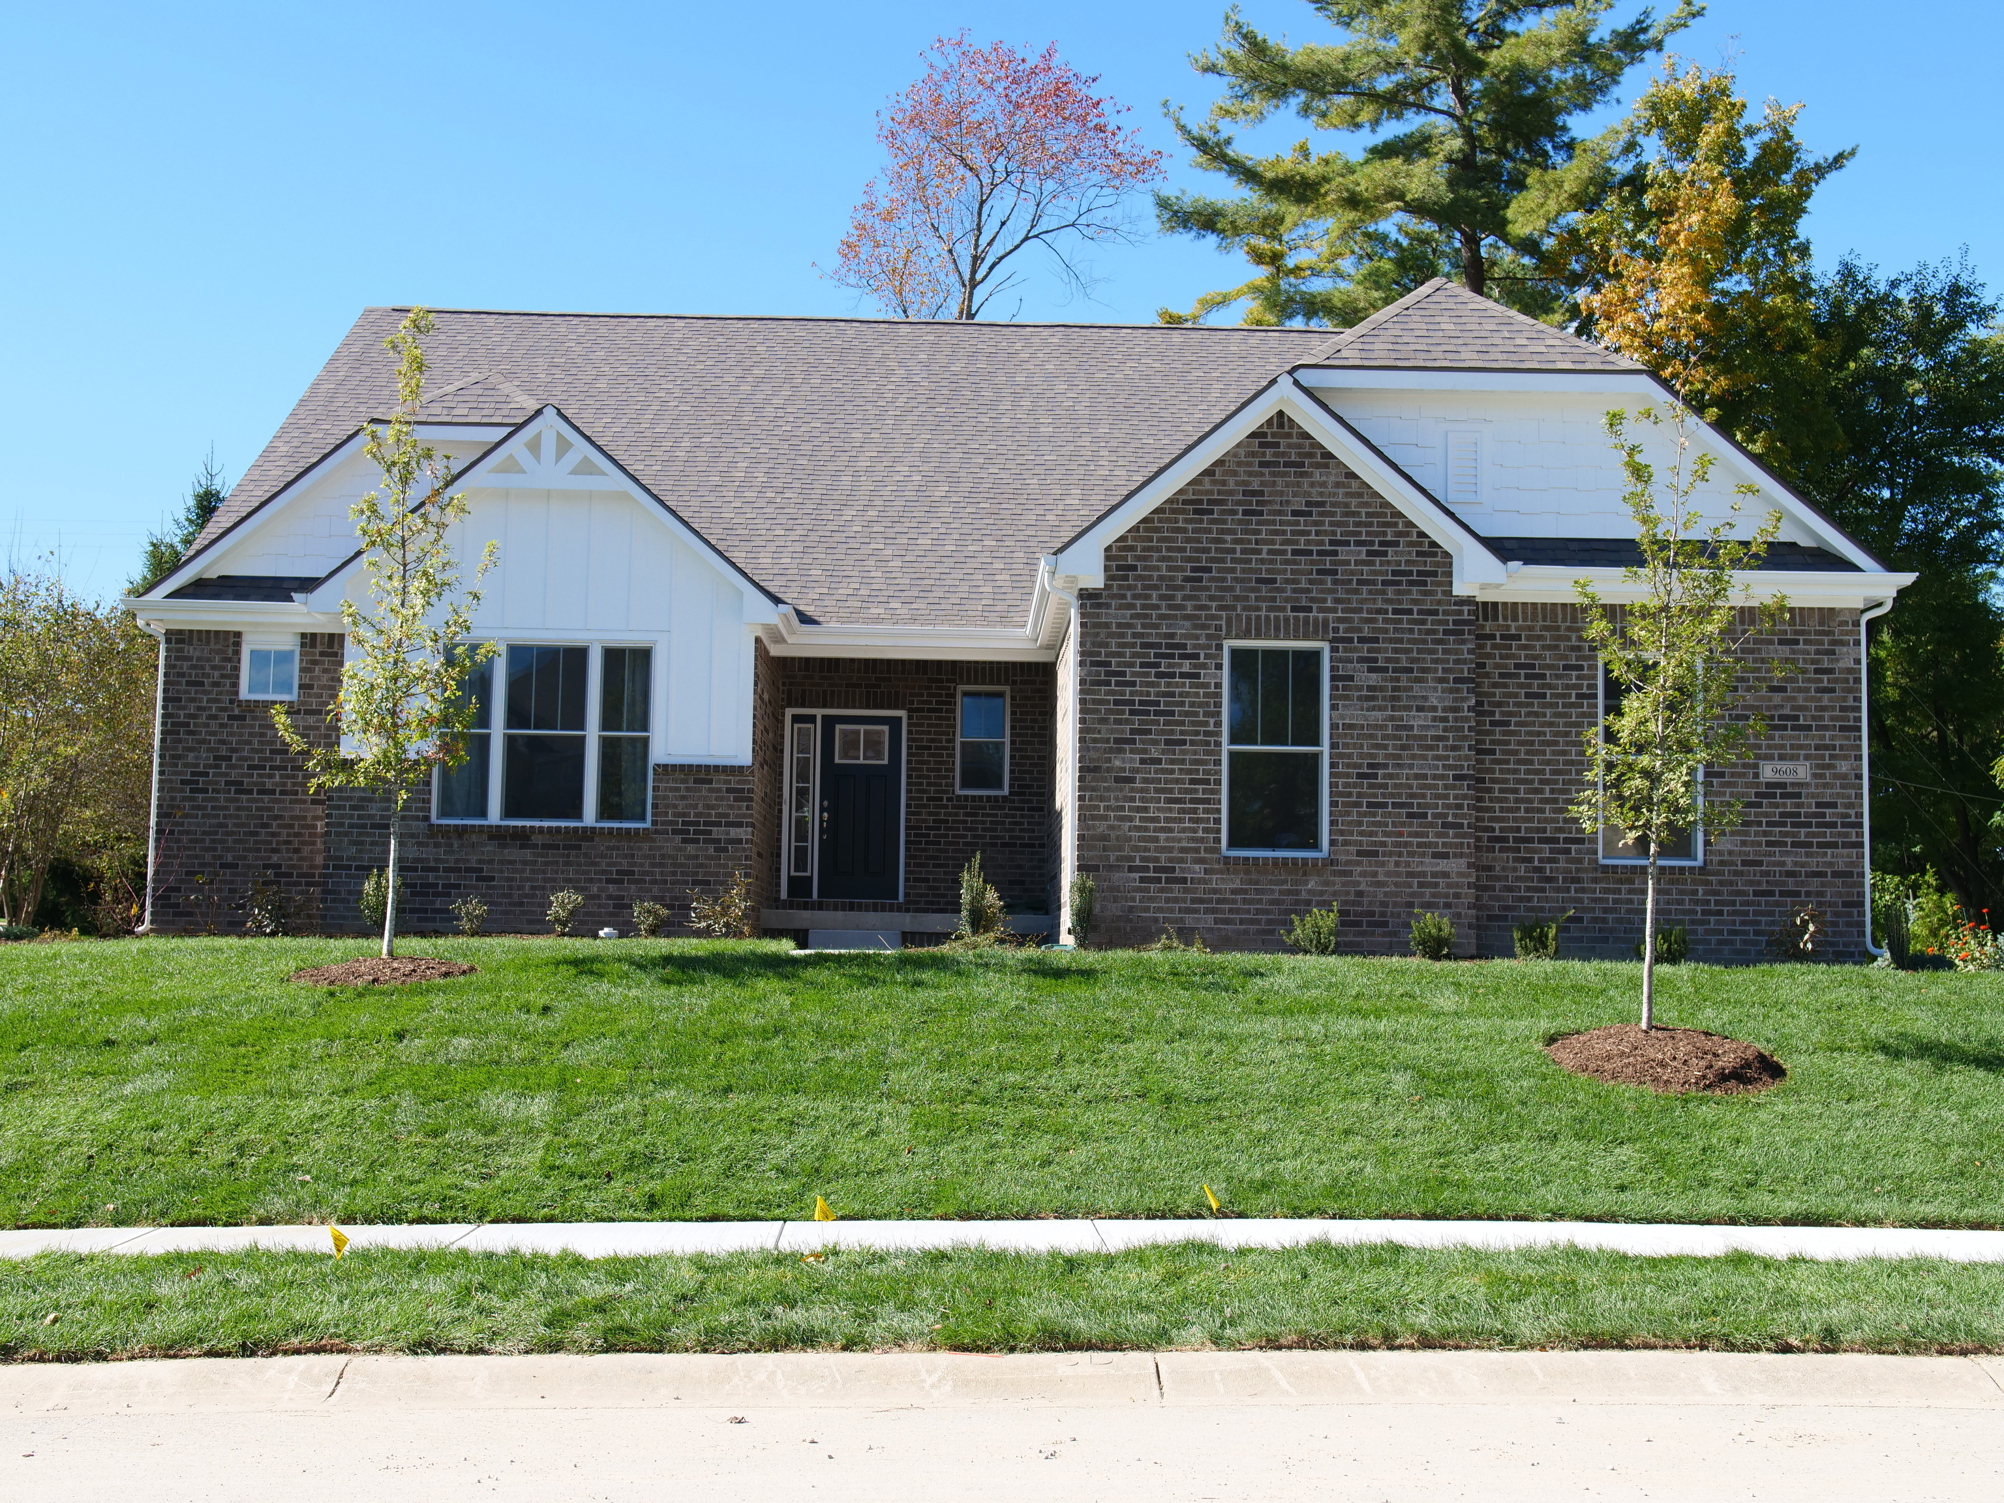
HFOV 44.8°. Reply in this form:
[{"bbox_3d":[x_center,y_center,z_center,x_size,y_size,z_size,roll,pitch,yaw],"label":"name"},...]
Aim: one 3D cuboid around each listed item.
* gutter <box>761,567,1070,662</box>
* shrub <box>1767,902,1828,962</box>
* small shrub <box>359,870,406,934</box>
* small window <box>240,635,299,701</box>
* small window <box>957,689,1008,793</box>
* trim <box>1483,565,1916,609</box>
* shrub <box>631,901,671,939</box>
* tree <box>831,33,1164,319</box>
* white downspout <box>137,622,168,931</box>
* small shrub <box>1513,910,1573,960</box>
[{"bbox_3d":[-0.879,-1.291,22.615,2.950,0.270,4.600,1,-5,-1],"label":"gutter"},{"bbox_3d":[6.479,1.483,19.807,0.500,0.504,0.475,1,-5,-1],"label":"shrub"},{"bbox_3d":[-5.827,1.422,22.824,0.440,0.623,0.440,1,-6,0],"label":"small shrub"},{"bbox_3d":[-7.216,-0.827,23.985,0.609,0.653,0.100,1,-6,0],"label":"small window"},{"bbox_3d":[-0.221,-0.118,26.933,0.598,1.211,0.100,1,-5,-1],"label":"small window"},{"bbox_3d":[5.856,-1.398,20.646,3.750,0.260,0.380,1,-6,0],"label":"trim"},{"bbox_3d":[-3.282,1.578,22.753,0.365,0.358,0.350,1,-5,-1],"label":"shrub"},{"bbox_3d":[-0.207,-4.905,45.675,7.200,17.800,7.000,1,-5,-1],"label":"tree"},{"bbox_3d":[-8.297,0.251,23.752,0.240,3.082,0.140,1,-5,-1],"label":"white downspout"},{"bbox_3d":[4.399,1.506,19.771,0.486,0.426,0.461,1,-5,-1],"label":"small shrub"}]

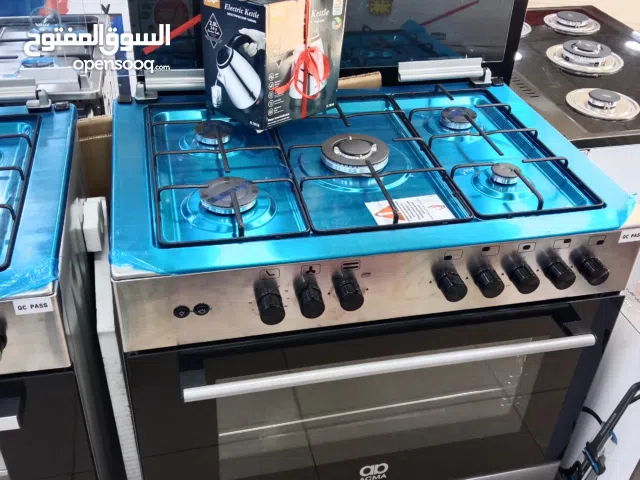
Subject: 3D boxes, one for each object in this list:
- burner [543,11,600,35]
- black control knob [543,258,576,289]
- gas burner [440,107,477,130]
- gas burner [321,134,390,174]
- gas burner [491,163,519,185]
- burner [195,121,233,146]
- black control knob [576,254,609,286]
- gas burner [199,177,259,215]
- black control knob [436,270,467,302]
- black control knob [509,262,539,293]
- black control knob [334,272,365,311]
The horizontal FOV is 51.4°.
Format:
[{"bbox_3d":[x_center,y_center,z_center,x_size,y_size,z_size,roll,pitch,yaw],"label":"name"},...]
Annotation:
[{"bbox_3d":[0.768,-0.664,2.024,0.169,0.029,0.169,-5,37,-13],"label":"burner"},{"bbox_3d":[0.406,0.059,1.117,0.037,0.037,0.031,-5,37,-13],"label":"black control knob"},{"bbox_3d":[0.295,-0.258,1.414,0.077,0.022,0.077,-5,37,-13],"label":"gas burner"},{"bbox_3d":[0.066,-0.163,1.256,0.128,0.023,0.128,3,36,-2],"label":"gas burner"},{"bbox_3d":[0.338,-0.117,1.213,0.058,0.019,0.058,-5,37,-13],"label":"gas burner"},{"bbox_3d":[-0.203,-0.203,1.276,0.075,0.020,0.075,-5,37,-13],"label":"burner"},{"bbox_3d":[0.463,0.055,1.123,0.037,0.037,0.030,-5,37,-13],"label":"black control knob"},{"bbox_3d":[-0.148,-0.069,1.097,0.096,0.021,0.096,-5,37,-13],"label":"gas burner"},{"bbox_3d":[0.212,0.075,1.063,0.037,0.037,0.030,-5,37,-13],"label":"black control knob"},{"bbox_3d":[0.337,0.064,1.093,0.037,0.037,0.030,-5,37,-13],"label":"black control knob"},{"bbox_3d":[0.046,0.087,1.028,0.037,0.037,0.031,-5,37,-13],"label":"black control knob"}]

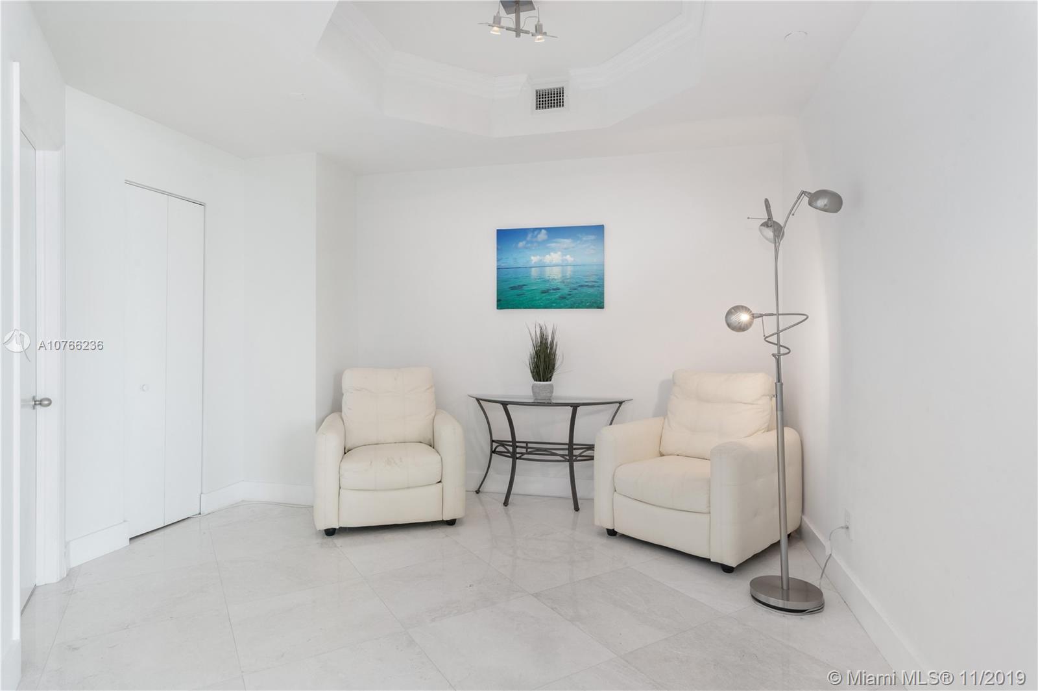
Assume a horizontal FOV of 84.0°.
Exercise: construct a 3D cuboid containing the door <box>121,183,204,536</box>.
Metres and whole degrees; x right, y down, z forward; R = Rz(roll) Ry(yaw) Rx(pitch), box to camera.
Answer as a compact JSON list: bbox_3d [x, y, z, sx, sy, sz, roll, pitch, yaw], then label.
[{"bbox_3d":[-2.184,0.093,3.586,0.040,2.040,0.575,0,0,14],"label":"door"}]

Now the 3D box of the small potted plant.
[{"bbox_3d":[0.175,0.110,4.133,0.245,0.559,0.240,0,0,0],"label":"small potted plant"}]

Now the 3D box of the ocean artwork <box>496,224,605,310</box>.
[{"bbox_3d":[0.227,-0.574,4.289,0.815,0.609,0.035,0,0,14],"label":"ocean artwork"}]

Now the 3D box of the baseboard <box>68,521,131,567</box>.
[{"bbox_3d":[-2.251,1.056,3.088,0.020,0.137,0.360,0,0,14],"label":"baseboard"}]

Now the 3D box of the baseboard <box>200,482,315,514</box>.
[{"bbox_3d":[-1.771,1.054,3.946,0.610,0.137,0.400,0,0,14],"label":"baseboard"}]

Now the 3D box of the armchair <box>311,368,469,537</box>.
[{"bbox_3d":[-0.887,0.643,3.905,0.890,0.965,0.880,0,0,-17],"label":"armchair"}]

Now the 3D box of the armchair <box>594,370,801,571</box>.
[{"bbox_3d":[1.074,0.650,3.430,0.880,0.965,0.890,0,0,-43],"label":"armchair"}]

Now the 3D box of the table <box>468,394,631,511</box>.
[{"bbox_3d":[0.156,0.757,4.057,1.230,0.742,0.470,0,0,14],"label":"table"}]

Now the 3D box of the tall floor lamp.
[{"bbox_3d":[1.172,0.218,2.603,0.510,1.835,0.460,0,0,14],"label":"tall floor lamp"}]

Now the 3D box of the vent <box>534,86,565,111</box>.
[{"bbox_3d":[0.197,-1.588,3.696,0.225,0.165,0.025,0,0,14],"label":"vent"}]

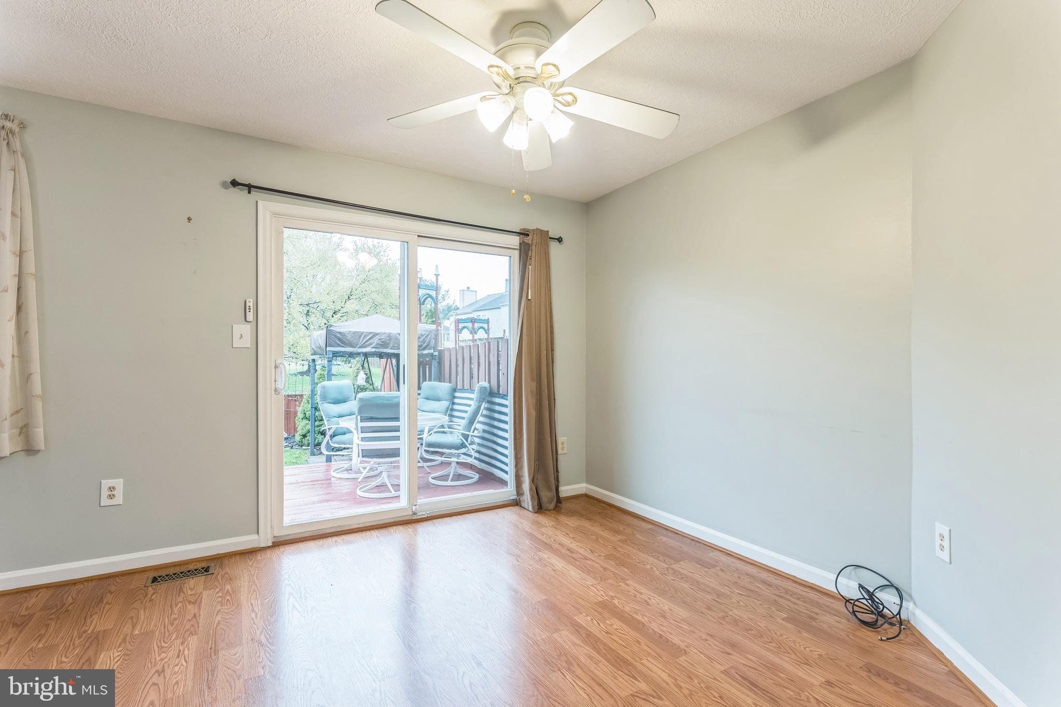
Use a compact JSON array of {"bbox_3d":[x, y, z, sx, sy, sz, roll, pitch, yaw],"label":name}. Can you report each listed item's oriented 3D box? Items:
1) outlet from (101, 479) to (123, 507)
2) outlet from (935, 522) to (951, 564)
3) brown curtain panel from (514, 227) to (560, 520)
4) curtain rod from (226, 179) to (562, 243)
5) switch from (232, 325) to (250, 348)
[{"bbox_3d":[-2.186,0.729,2.462,0.087,0.132,0.008,1,-1,-30],"label":"outlet"},{"bbox_3d":[1.591,0.731,1.824,0.008,0.132,0.087,0,-1,13],"label":"outlet"},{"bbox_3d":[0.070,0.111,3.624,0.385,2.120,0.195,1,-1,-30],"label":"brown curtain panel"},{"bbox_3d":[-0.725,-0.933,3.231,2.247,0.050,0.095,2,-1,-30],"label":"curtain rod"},{"bbox_3d":[-1.685,-0.100,2.750,0.087,0.132,0.014,1,-1,-30],"label":"switch"}]

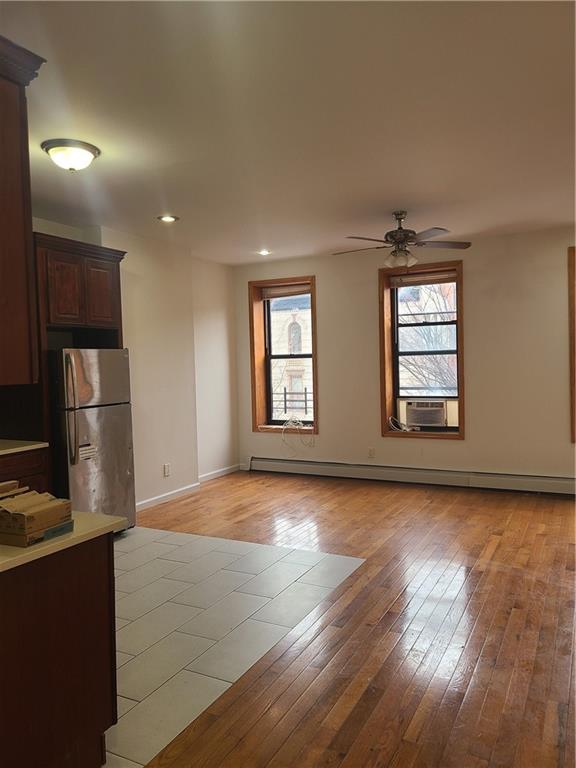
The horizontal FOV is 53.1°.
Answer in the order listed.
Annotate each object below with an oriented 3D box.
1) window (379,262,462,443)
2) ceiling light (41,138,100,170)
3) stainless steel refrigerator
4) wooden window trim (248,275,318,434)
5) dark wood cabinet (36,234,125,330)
[{"bbox_3d":[1.621,-0.378,6.910,0.986,2.043,0.230,0,3,28],"label":"window"},{"bbox_3d":[-1.300,-1.356,3.476,0.340,0.143,0.340,-2,2,0],"label":"ceiling light"},{"bbox_3d":[-1.932,0.530,5.198,0.770,1.678,0.750,0,3,28],"label":"stainless steel refrigerator"},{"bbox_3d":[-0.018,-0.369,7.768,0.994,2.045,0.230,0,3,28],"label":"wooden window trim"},{"bbox_3d":[-2.036,-0.854,5.180,0.660,0.725,1.010,0,3,28],"label":"dark wood cabinet"}]

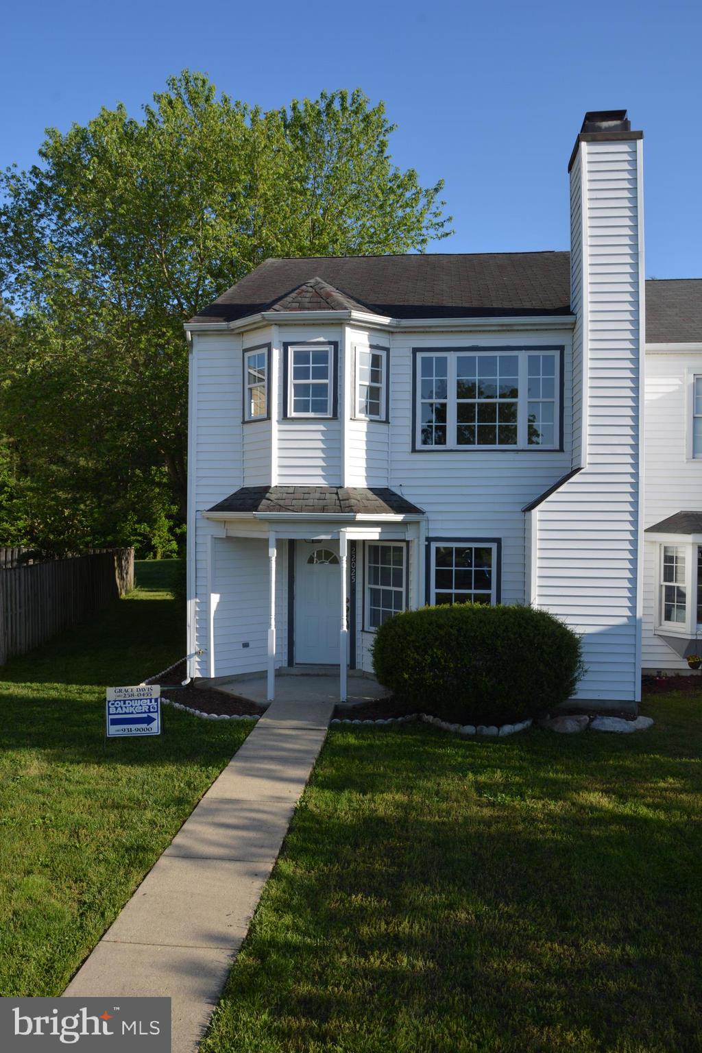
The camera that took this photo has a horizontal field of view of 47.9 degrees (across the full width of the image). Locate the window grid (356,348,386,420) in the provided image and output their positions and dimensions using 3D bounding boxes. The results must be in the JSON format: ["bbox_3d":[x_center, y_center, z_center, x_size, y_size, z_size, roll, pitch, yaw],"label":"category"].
[{"bbox_3d":[0.297,-2.063,11.498,0.552,0.992,0.090,0,1,-39],"label":"window grid"}]

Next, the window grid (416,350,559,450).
[{"bbox_3d":[2.000,-1.864,11.583,2.135,1.500,0.100,0,0,6],"label":"window grid"}]

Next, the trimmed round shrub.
[{"bbox_3d":[1.665,1.781,10.488,2.745,1.469,1.750,0,0,6],"label":"trimmed round shrub"}]

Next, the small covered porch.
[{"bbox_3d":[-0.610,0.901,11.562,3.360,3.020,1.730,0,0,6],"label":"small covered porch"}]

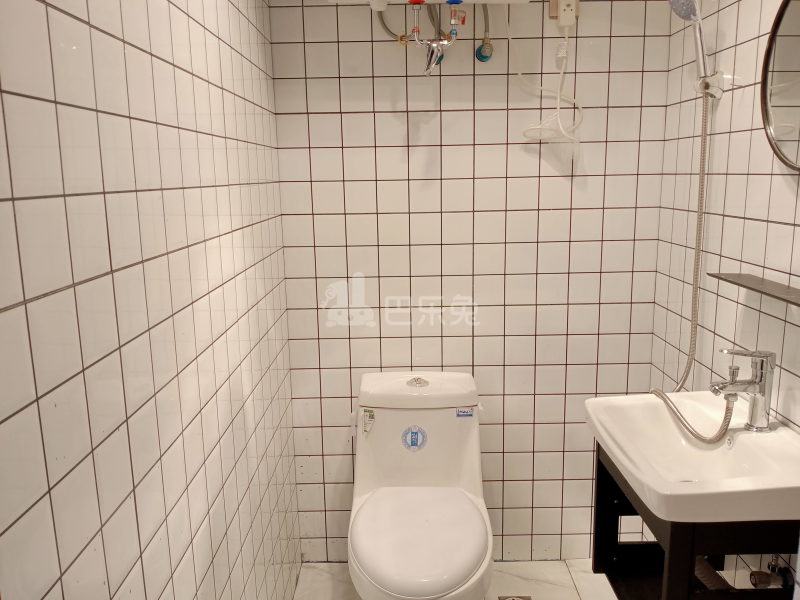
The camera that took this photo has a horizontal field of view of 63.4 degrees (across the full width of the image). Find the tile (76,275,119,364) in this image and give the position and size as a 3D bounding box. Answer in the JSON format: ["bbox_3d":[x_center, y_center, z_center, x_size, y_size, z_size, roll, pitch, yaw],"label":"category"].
[{"bbox_3d":[-0.376,0.022,0.797,0.010,0.099,0.099,-1,11,0],"label":"tile"}]

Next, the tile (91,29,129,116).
[{"bbox_3d":[-0.377,-0.290,0.834,0.010,0.098,0.098,-1,11,0],"label":"tile"}]

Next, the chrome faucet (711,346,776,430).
[{"bbox_3d":[0.708,0.188,1.341,0.135,0.166,0.052,-1,11,0],"label":"chrome faucet"}]

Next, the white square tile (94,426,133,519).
[{"bbox_3d":[-0.368,0.220,0.830,0.010,0.098,0.098,-1,11,0],"label":"white square tile"}]

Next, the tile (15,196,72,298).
[{"bbox_3d":[-0.378,-0.057,0.680,0.010,0.099,0.099,-1,11,0],"label":"tile"}]

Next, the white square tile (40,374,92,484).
[{"bbox_3d":[-0.370,0.140,0.713,0.010,0.098,0.098,-1,11,0],"label":"white square tile"}]

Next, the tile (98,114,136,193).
[{"bbox_3d":[-0.379,-0.194,0.857,0.010,0.099,0.099,-1,11,0],"label":"tile"}]

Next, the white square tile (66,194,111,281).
[{"bbox_3d":[-0.377,-0.076,0.778,0.010,0.099,0.099,-1,11,0],"label":"white square tile"}]

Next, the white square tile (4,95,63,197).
[{"bbox_3d":[-0.375,-0.154,0.657,0.010,0.098,0.098,-1,11,0],"label":"white square tile"}]

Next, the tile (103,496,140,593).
[{"bbox_3d":[-0.370,0.318,0.855,0.010,0.099,0.099,-1,11,0],"label":"tile"}]

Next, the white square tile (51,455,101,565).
[{"bbox_3d":[-0.368,0.238,0.732,0.010,0.098,0.098,-1,11,0],"label":"white square tile"}]

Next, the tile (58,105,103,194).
[{"bbox_3d":[-0.379,-0.175,0.759,0.010,0.099,0.099,-1,11,0],"label":"tile"}]

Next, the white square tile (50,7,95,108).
[{"bbox_3d":[-0.381,-0.274,0.740,0.010,0.099,0.099,-1,11,0],"label":"white square tile"}]

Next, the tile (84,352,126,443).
[{"bbox_3d":[-0.374,0.121,0.816,0.010,0.099,0.099,-1,11,0],"label":"tile"}]

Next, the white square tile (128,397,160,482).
[{"bbox_3d":[-0.372,0.201,0.933,0.010,0.099,0.099,-1,11,0],"label":"white square tile"}]

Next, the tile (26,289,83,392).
[{"bbox_3d":[-0.371,0.042,0.694,0.010,0.098,0.098,-1,11,0],"label":"tile"}]

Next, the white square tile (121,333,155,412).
[{"bbox_3d":[-0.370,0.102,0.910,0.010,0.098,0.098,-1,11,0],"label":"white square tile"}]

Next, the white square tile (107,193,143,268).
[{"bbox_3d":[-0.373,-0.094,0.872,0.010,0.098,0.098,-1,11,0],"label":"white square tile"}]

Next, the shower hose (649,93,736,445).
[{"bbox_3d":[0.696,-0.081,1.494,0.171,0.869,0.412,-1,11,1],"label":"shower hose"}]

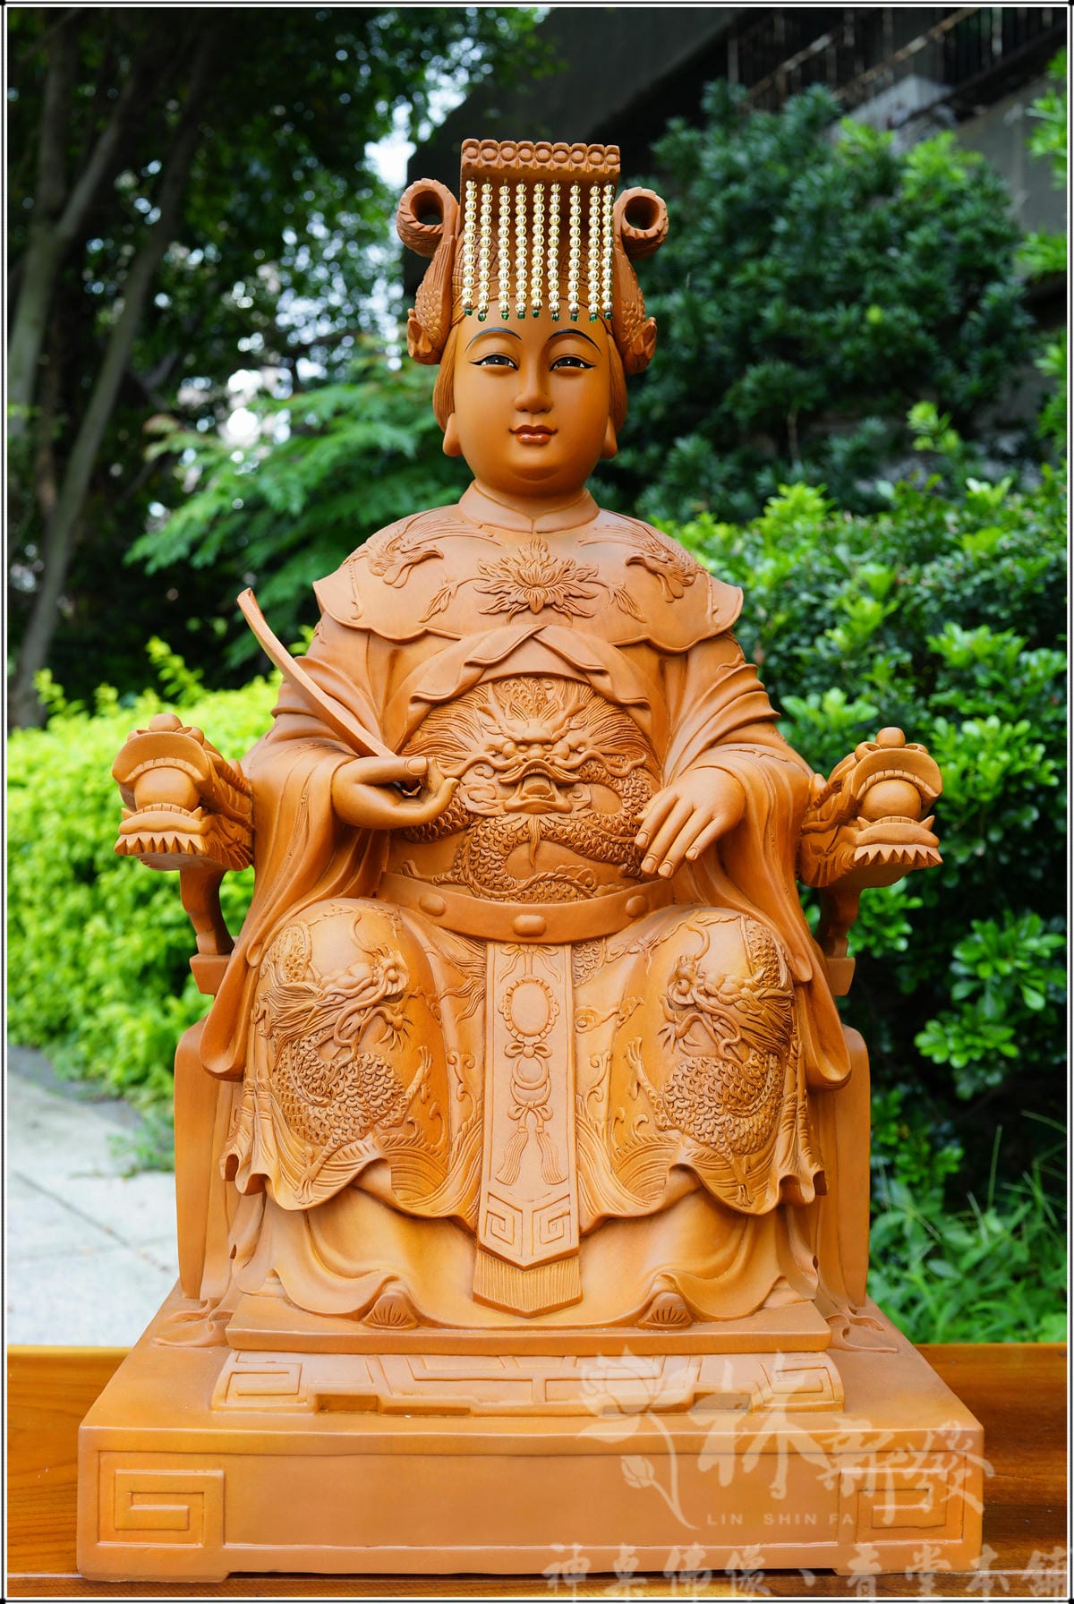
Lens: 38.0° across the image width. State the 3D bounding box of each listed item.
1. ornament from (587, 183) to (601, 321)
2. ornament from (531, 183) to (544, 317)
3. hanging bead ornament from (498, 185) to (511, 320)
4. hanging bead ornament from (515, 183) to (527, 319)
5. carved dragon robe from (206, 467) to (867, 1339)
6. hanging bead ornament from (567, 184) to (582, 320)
[{"bbox_3d":[0.038,-0.367,1.040,0.008,0.095,0.008,0,-3,-3],"label":"ornament"},{"bbox_3d":[0.000,-0.367,1.038,0.008,0.090,0.008,0,-3,-3],"label":"ornament"},{"bbox_3d":[-0.022,-0.365,1.037,0.008,0.092,0.008,0,-3,-3],"label":"hanging bead ornament"},{"bbox_3d":[-0.011,-0.366,1.038,0.008,0.092,0.008,0,-3,-3],"label":"hanging bead ornament"},{"bbox_3d":[-0.009,0.050,1.110,0.450,0.565,0.265,0,-3,-3],"label":"carved dragon robe"},{"bbox_3d":[0.025,-0.366,1.040,0.008,0.094,0.008,0,-3,-3],"label":"hanging bead ornament"}]

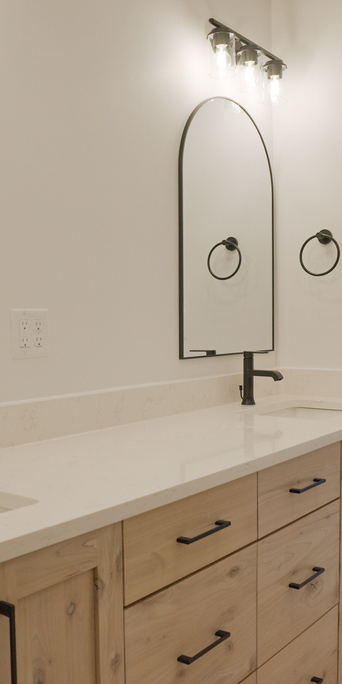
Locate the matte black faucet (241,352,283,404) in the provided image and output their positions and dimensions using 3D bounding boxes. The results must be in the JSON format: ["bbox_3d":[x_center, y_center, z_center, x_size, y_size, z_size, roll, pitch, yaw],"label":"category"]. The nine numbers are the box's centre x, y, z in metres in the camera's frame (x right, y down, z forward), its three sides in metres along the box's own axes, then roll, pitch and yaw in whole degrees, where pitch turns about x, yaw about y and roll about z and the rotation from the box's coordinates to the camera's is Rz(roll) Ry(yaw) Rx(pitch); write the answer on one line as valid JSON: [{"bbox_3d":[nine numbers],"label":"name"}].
[{"bbox_3d":[0.322,0.125,2.495,0.163,0.186,0.055,1,3,37],"label":"matte black faucet"}]

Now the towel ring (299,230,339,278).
[{"bbox_3d":[0.563,-0.333,2.651,0.159,0.179,0.066,1,3,37],"label":"towel ring"}]

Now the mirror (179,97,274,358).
[{"bbox_3d":[0.210,-0.402,2.526,0.020,0.896,0.607,1,3,37],"label":"mirror"}]

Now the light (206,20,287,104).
[{"bbox_3d":[0.253,-0.969,2.466,0.142,0.192,0.477,1,3,37],"label":"light"}]

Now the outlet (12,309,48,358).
[{"bbox_3d":[-0.358,-0.021,1.804,0.007,0.124,0.122,1,3,37],"label":"outlet"}]

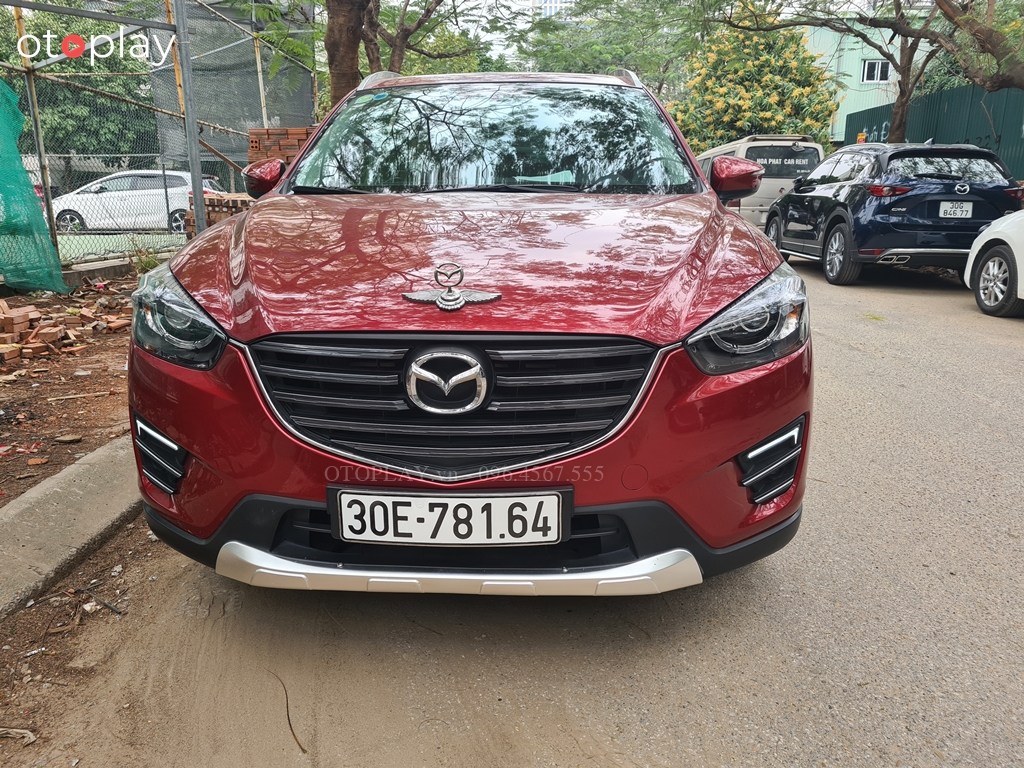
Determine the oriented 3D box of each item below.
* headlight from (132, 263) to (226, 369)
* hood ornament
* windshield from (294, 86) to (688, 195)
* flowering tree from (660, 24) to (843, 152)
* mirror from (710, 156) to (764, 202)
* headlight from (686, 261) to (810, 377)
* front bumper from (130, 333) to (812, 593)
[{"bbox_3d":[-0.790,-0.169,1.911,0.330,0.225,0.370,0,15,3],"label":"headlight"},{"bbox_3d":[-0.126,-0.221,1.728,0.226,0.100,0.085,0,15,3],"label":"hood ornament"},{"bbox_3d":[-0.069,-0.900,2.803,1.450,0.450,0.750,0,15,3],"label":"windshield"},{"bbox_3d":[5.713,-6.347,19.015,4.400,4.800,4.200,0,15,0],"label":"flowering tree"},{"bbox_3d":[0.874,-0.798,3.019,0.225,0.185,0.160,0,15,3],"label":"mirror"},{"bbox_3d":[0.548,-0.159,1.844,0.330,0.225,0.370,0,15,3],"label":"headlight"},{"bbox_3d":[-0.119,0.147,1.840,1.790,0.630,0.510,1,15,3],"label":"front bumper"}]

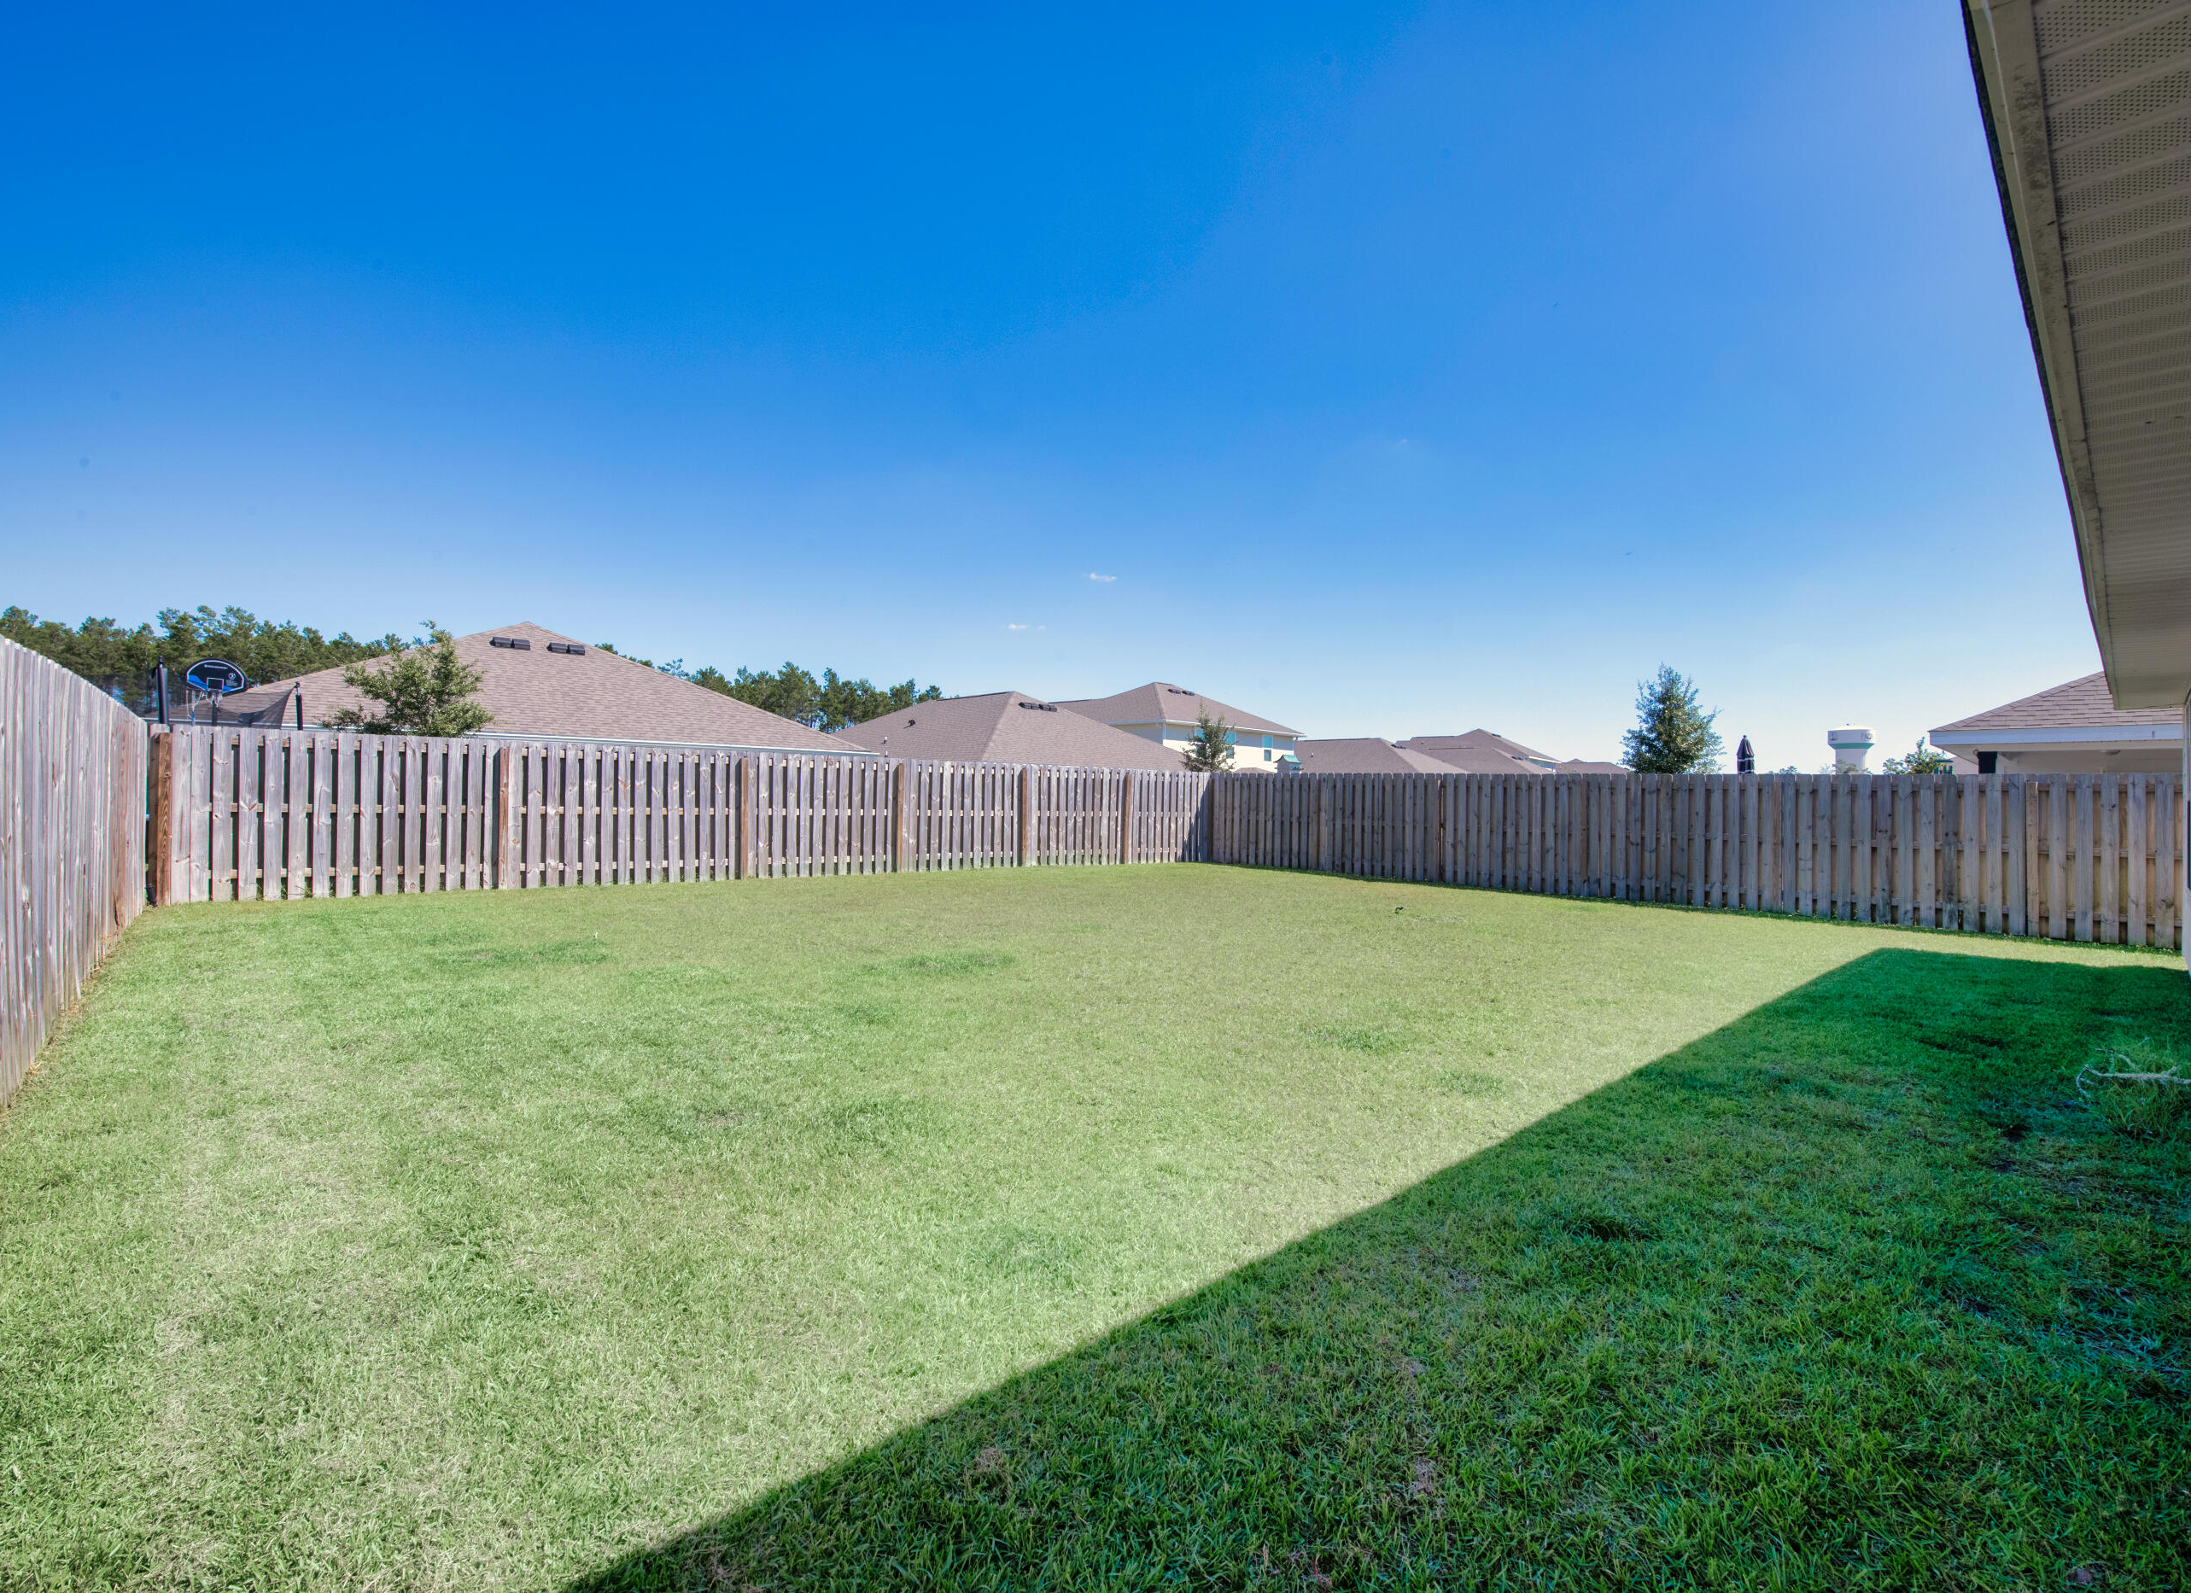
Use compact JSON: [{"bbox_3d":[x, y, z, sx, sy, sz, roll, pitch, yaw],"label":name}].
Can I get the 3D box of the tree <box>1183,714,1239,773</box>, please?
[{"bbox_3d":[3.541,-0.732,29.000,1.730,4.250,1.730,1,0,7],"label":"tree"}]

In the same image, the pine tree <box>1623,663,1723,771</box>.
[{"bbox_3d":[13.611,-0.773,22.000,2.070,4.730,2.070,1,0,32],"label":"pine tree"}]

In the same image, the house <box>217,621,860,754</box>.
[{"bbox_3d":[-19.556,-2.393,31.500,16.600,6.640,19.500,1,0,-42],"label":"house"}]

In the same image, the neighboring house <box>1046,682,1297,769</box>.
[{"bbox_3d":[3.465,-3.201,65.000,14.800,9.100,17.000,1,0,-42],"label":"neighboring house"}]

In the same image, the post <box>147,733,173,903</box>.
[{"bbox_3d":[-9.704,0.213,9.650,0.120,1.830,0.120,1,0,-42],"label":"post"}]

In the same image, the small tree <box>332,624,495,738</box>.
[{"bbox_3d":[-11.775,-0.937,16.000,2.260,4.040,2.260,1,0,-36],"label":"small tree"}]

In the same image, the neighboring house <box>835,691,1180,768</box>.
[{"bbox_3d":[-6.059,-2.122,50.000,15.500,6.600,20.500,1,0,-42],"label":"neighboring house"}]

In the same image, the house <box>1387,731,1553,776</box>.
[{"bbox_3d":[38.856,-2.421,98.000,14.800,9.000,16.000,1,0,-42],"label":"house"}]

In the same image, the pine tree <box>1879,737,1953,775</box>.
[{"bbox_3d":[24.661,0.007,28.000,1.650,3.620,1.650,1,0,41],"label":"pine tree"}]

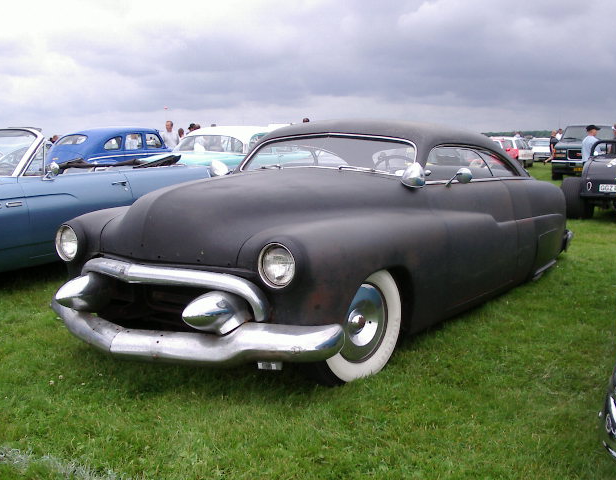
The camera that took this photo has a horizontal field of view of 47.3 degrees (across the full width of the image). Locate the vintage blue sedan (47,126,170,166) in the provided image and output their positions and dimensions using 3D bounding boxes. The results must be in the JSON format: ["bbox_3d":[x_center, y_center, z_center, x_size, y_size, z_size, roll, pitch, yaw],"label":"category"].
[{"bbox_3d":[-4.263,-2.093,17.880,1.750,1.620,4.700,5,10,32],"label":"vintage blue sedan"}]

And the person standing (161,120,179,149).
[{"bbox_3d":[-3.599,-2.232,18.366,0.500,1.750,0.320,4,9,26],"label":"person standing"}]

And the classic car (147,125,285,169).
[{"bbox_3d":[-1.761,-1.792,15.905,1.850,1.555,5.000,5,10,32],"label":"classic car"}]

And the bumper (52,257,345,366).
[{"bbox_3d":[-0.758,0.279,3.441,1.850,0.420,0.580,5,10,32],"label":"bumper"}]

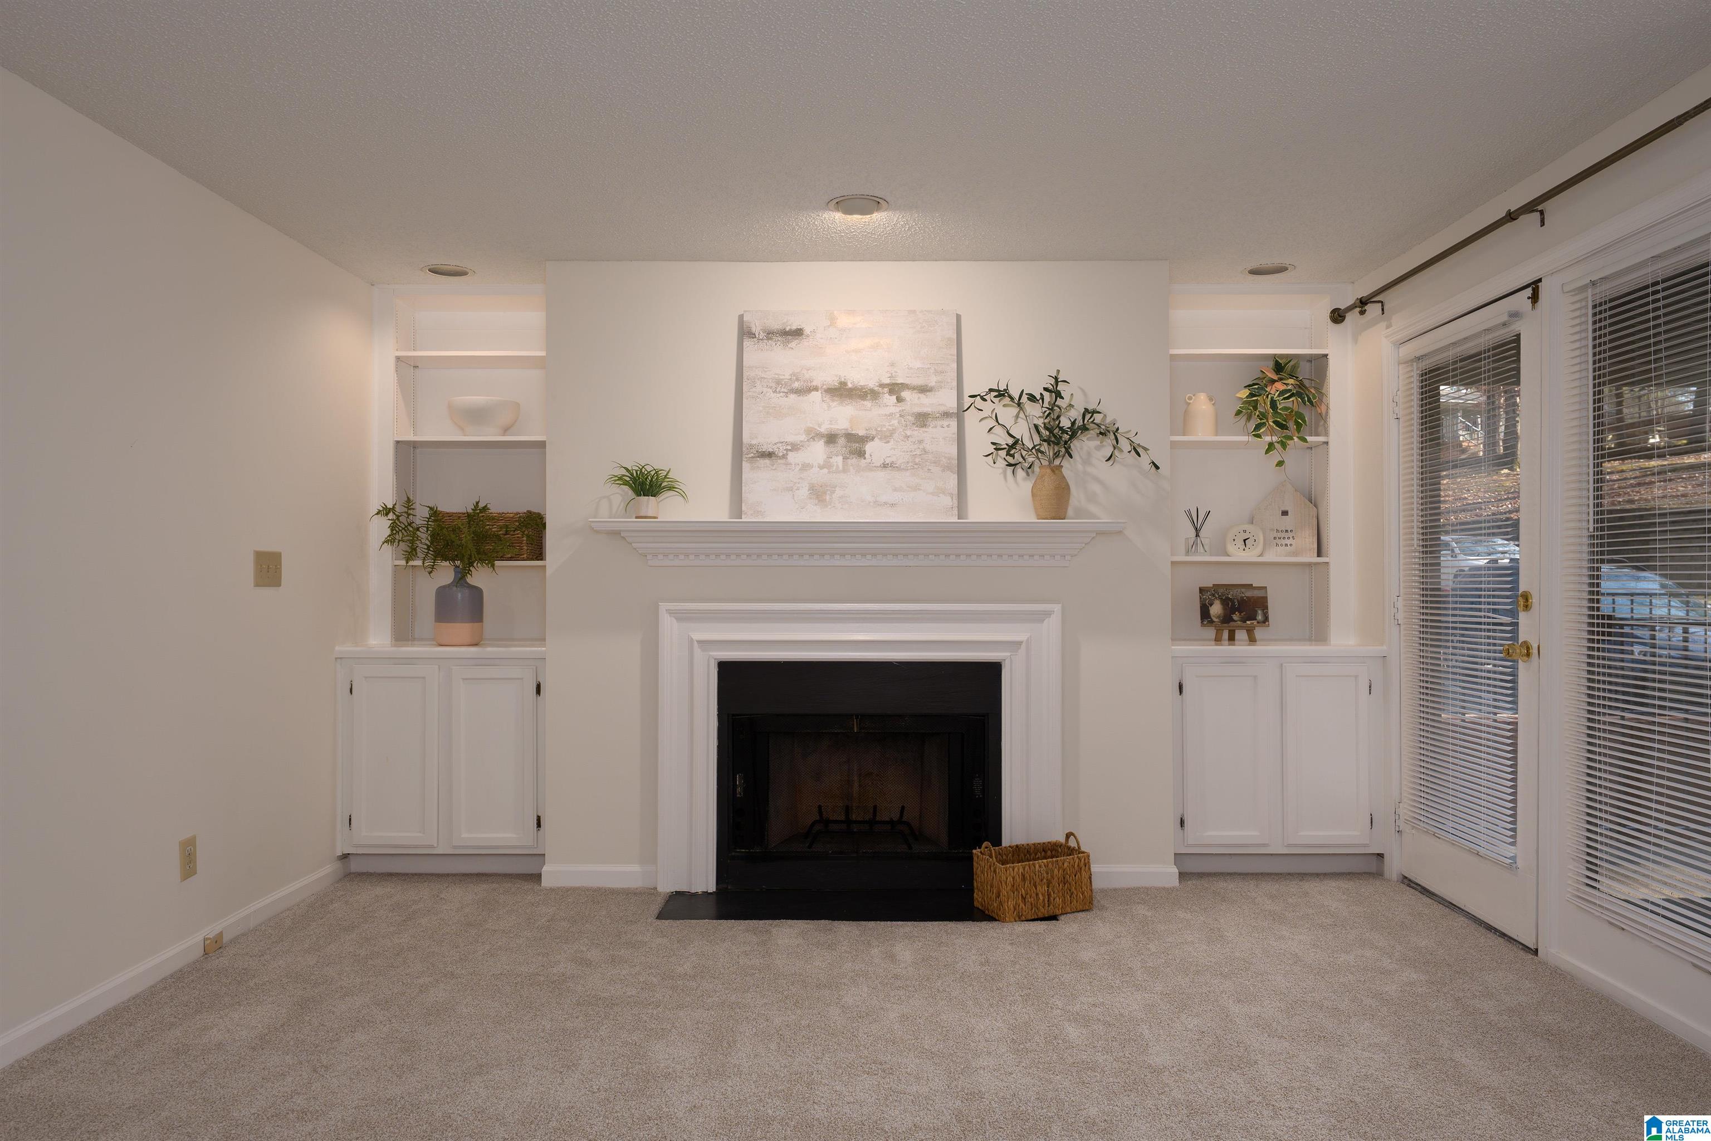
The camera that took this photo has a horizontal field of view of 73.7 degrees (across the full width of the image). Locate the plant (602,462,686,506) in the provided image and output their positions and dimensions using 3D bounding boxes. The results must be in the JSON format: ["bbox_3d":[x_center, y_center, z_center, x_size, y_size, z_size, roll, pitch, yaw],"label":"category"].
[{"bbox_3d":[-0.786,-0.302,4.270,0.295,0.205,0.250,0,0,0],"label":"plant"}]

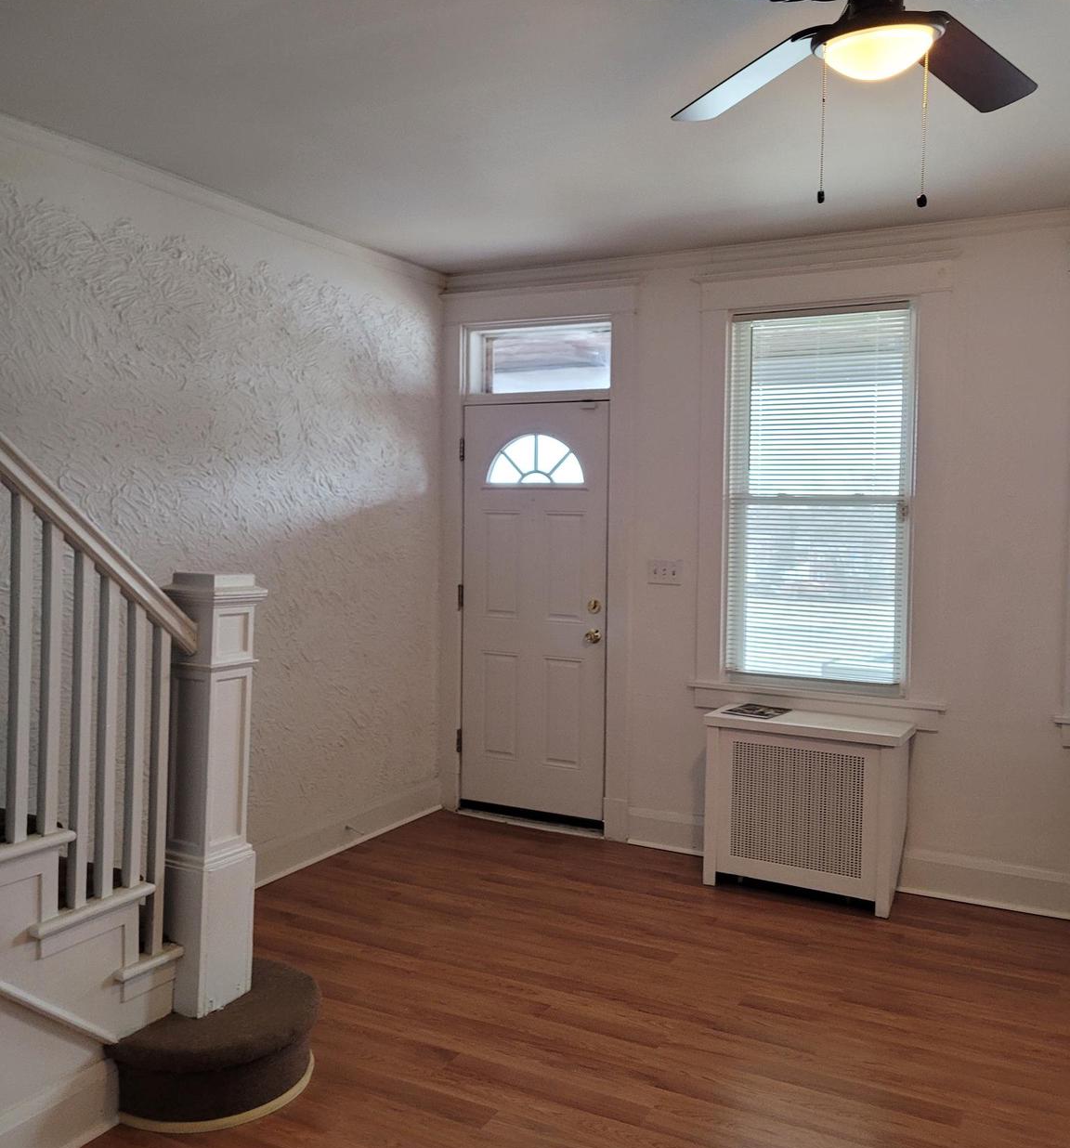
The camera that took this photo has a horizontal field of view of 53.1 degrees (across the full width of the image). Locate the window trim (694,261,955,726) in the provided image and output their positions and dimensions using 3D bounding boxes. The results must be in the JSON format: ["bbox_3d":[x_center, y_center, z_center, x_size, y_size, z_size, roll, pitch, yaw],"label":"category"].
[{"bbox_3d":[1.191,-0.331,4.596,1.090,1.919,0.080,3,4,29],"label":"window trim"}]

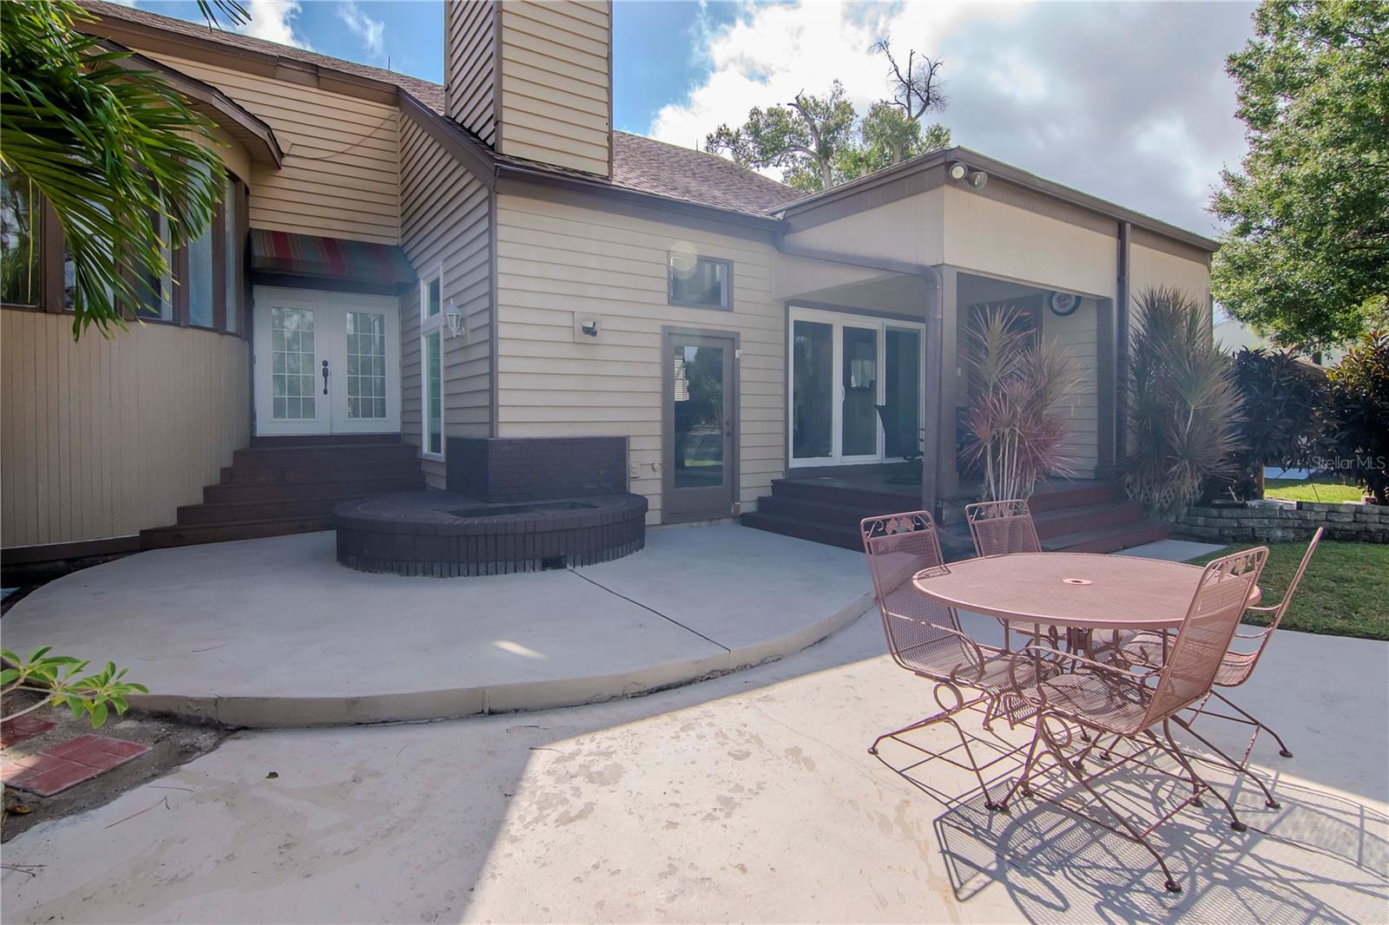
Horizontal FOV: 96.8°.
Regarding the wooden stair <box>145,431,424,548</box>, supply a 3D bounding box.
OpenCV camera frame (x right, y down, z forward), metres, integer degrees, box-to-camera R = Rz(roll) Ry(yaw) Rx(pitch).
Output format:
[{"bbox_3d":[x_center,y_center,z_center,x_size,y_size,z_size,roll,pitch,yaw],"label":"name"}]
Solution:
[{"bbox_3d":[-4.843,0.191,7.581,2.650,1.000,2.200,-3,5,-32],"label":"wooden stair"}]

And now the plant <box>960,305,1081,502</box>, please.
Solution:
[{"bbox_3d":[2.830,-0.380,5.316,0.980,1.920,0.950,2,4,28],"label":"plant"}]

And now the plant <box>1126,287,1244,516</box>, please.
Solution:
[{"bbox_3d":[5.500,-0.690,6.950,1.200,2.480,1.150,3,5,38],"label":"plant"}]

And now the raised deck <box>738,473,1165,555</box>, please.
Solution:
[{"bbox_3d":[2.669,0.476,7.049,3.700,0.500,3.400,-3,5,-32],"label":"raised deck"}]

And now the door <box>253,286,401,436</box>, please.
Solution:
[{"bbox_3d":[-5.220,-1.436,8.880,1.820,2.060,0.120,-3,5,-32],"label":"door"}]

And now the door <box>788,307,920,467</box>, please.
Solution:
[{"bbox_3d":[2.350,-1.020,8.650,2.450,2.080,0.140,-3,5,-32],"label":"door"}]

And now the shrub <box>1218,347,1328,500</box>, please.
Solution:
[{"bbox_3d":[7.200,-0.494,7.700,1.300,1.850,1.200,3,5,43],"label":"shrub"}]

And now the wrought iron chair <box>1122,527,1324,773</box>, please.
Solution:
[{"bbox_3d":[2.011,0.691,2.410,0.580,0.940,0.640,-4,5,-42],"label":"wrought iron chair"}]

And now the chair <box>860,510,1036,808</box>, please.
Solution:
[{"bbox_3d":[1.046,0.700,2.437,0.580,0.940,0.640,-3,5,-37],"label":"chair"}]

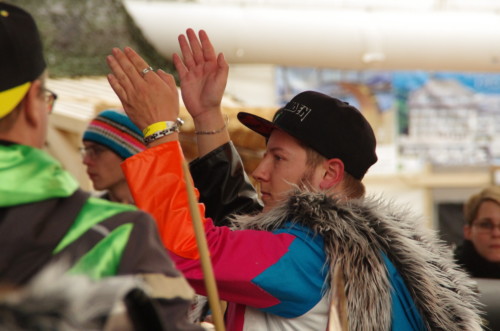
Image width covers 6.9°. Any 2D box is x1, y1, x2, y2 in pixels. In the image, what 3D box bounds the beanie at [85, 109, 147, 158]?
[{"bbox_3d":[-0.358,-0.086,11.600,0.220,0.160,0.190,23,-8,-20],"label":"beanie"}]

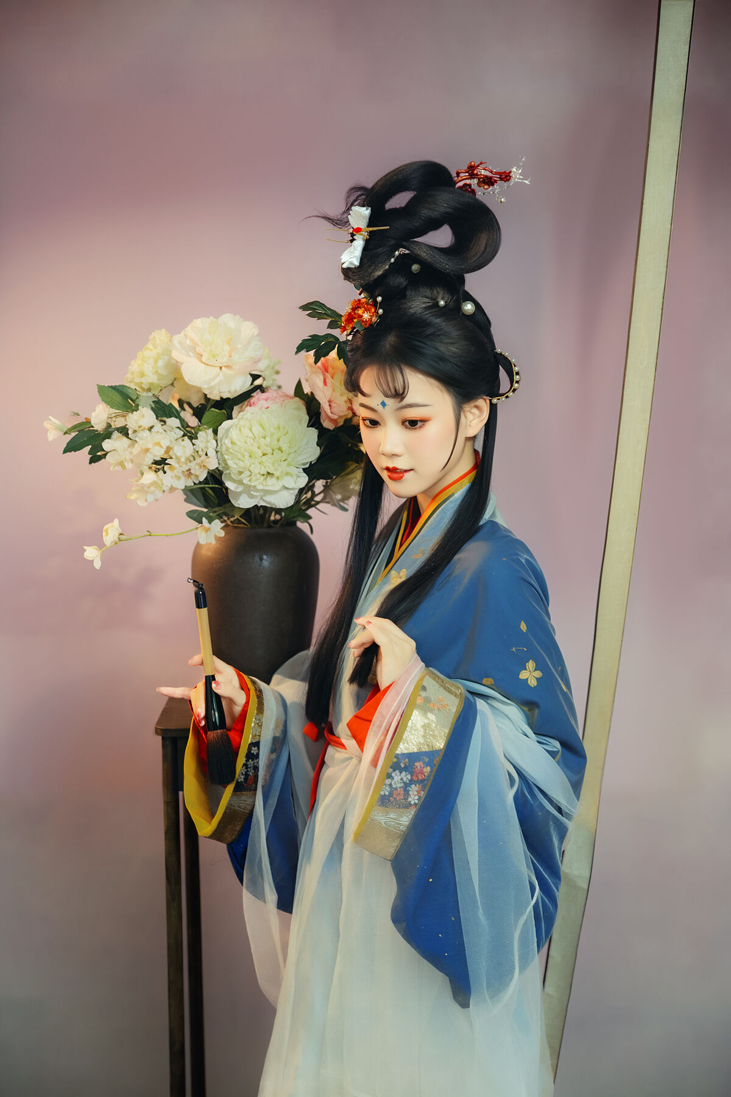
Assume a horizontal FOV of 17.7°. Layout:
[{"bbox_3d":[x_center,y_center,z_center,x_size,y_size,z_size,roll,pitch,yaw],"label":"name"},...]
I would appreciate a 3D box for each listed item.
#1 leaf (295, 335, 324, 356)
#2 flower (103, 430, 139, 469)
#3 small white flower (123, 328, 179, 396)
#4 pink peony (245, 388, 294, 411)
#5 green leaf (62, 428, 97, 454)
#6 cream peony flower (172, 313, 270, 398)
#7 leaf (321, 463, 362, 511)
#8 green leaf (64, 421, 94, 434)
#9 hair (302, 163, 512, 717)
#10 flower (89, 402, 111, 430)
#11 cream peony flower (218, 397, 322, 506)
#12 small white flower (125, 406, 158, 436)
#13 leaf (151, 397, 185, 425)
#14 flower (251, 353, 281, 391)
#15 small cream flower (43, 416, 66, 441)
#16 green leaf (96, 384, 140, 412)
[{"bbox_3d":[-0.074,-0.274,3.160,0.042,0.030,0.020,0,9,0],"label":"leaf"},{"bbox_3d":[-0.344,-0.138,3.300,0.052,0.056,0.042,3,8,24],"label":"flower"},{"bbox_3d":[-0.289,-0.253,3.180,0.075,0.088,0.073,2,9,15],"label":"small white flower"},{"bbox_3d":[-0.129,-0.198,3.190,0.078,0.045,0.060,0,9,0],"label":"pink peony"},{"bbox_3d":[-0.381,-0.143,3.130,0.047,0.034,0.020,2,9,15],"label":"green leaf"},{"bbox_3d":[-0.192,-0.254,3.120,0.134,0.117,0.090,1,9,5],"label":"cream peony flower"},{"bbox_3d":[-0.034,-0.090,3.400,0.065,0.067,0.040,-2,7,-11],"label":"leaf"},{"bbox_3d":[-0.383,-0.162,3.130,0.041,0.018,0.020,2,9,15],"label":"green leaf"},{"bbox_3d":[0.058,-0.131,2.980,0.250,0.730,0.270,7,11,37],"label":"hair"},{"bbox_3d":[-0.354,-0.176,3.130,0.030,0.037,0.029,3,10,20],"label":"flower"},{"bbox_3d":[-0.137,-0.135,3.290,0.142,0.156,0.105,0,7,3],"label":"cream peony flower"},{"bbox_3d":[-0.316,-0.179,3.310,0.047,0.042,0.038,1,7,15],"label":"small white flower"},{"bbox_3d":[-0.264,-0.184,3.140,0.048,0.038,0.022,0,9,0],"label":"leaf"},{"bbox_3d":[-0.148,-0.255,3.380,0.054,0.054,0.045,-2,7,-11],"label":"flower"},{"bbox_3d":[-0.411,-0.159,3.100,0.032,0.034,0.032,-4,6,-30],"label":"small cream flower"},{"bbox_3d":[-0.330,-0.201,3.130,0.056,0.037,0.020,2,9,10],"label":"green leaf"}]

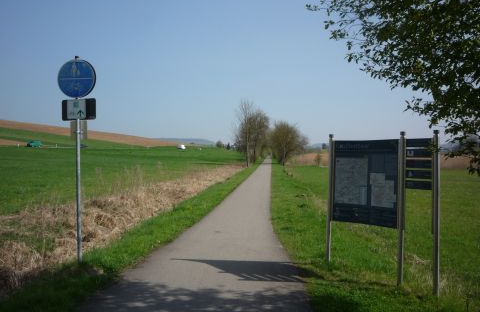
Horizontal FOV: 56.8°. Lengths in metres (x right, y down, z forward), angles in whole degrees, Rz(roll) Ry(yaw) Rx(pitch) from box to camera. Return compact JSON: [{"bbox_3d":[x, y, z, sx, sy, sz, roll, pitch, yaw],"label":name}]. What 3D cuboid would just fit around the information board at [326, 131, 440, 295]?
[{"bbox_3d":[1.880,0.680,6.100,0.100,2.000,1.870,0,0,-33],"label":"information board"}]

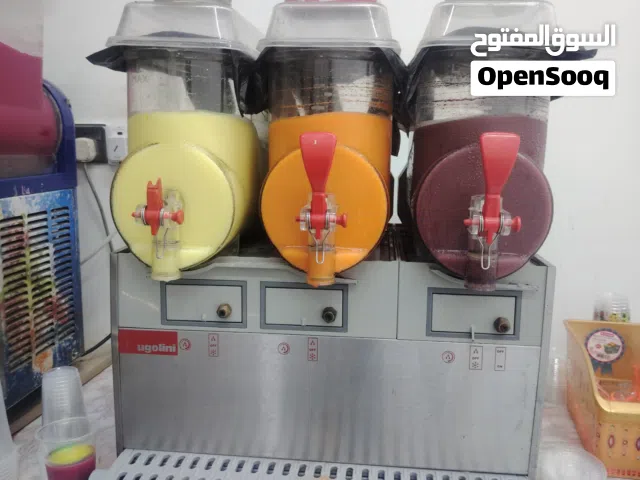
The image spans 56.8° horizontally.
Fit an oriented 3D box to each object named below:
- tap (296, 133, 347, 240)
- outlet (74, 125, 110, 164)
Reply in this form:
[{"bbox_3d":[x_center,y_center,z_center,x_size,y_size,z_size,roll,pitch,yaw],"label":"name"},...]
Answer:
[{"bbox_3d":[0.002,-0.062,0.690,0.056,0.120,0.045,2,9,5],"label":"tap"},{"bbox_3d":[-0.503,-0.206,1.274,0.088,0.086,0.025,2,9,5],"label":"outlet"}]

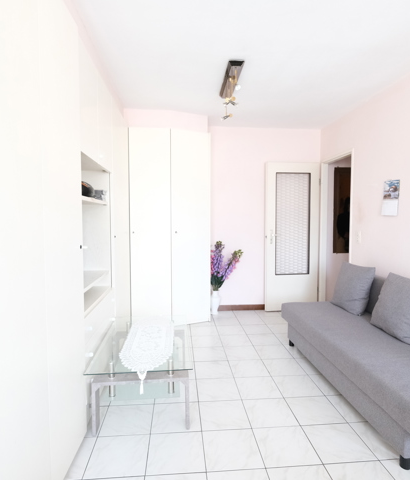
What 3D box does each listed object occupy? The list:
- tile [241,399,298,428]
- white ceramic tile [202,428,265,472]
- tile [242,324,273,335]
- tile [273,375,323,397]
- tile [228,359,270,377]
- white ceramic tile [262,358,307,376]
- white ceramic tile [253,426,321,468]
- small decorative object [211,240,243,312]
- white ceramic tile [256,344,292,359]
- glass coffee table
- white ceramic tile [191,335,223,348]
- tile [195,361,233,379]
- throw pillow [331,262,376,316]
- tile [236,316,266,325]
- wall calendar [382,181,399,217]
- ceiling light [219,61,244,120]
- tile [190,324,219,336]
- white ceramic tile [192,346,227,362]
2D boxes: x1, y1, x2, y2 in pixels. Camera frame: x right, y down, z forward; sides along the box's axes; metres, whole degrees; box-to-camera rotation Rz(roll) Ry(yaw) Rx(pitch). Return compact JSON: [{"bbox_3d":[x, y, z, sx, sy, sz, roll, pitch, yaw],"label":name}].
[{"bbox_3d":[0.427,1.144,1.988,0.300,0.010,0.300,0,4,-5],"label":"tile"},{"bbox_3d":[0.148,1.157,1.657,0.300,0.010,0.298,0,3,-5],"label":"white ceramic tile"},{"bbox_3d":[0.595,1.030,3.434,0.298,0.012,0.297,0,3,-5],"label":"tile"},{"bbox_3d":[0.706,1.123,2.307,0.300,0.010,0.300,0,4,-5],"label":"tile"},{"bbox_3d":[0.368,1.084,2.532,0.298,0.012,0.297,0,3,-5],"label":"tile"},{"bbox_3d":[0.681,1.104,2.600,0.300,0.010,0.300,0,4,-5],"label":"white ceramic tile"},{"bbox_3d":[0.450,1.156,1.682,0.300,0.010,0.298,0,3,-5],"label":"white ceramic tile"},{"bbox_3d":[0.296,0.514,4.025,0.470,0.990,0.300,0,3,-5],"label":"small decorative object"},{"bbox_3d":[0.656,1.084,2.888,0.300,0.010,0.298,0,3,-5],"label":"white ceramic tile"},{"bbox_3d":[-0.415,0.912,2.165,0.600,0.417,0.989,0,3,-5],"label":"glass coffee table"},{"bbox_3d":[0.021,1.051,3.093,0.298,0.012,0.297,0,3,-5],"label":"white ceramic tile"},{"bbox_3d":[0.073,1.106,2.548,0.300,0.010,0.300,0,4,-5],"label":"tile"},{"bbox_3d":[1.392,0.433,2.823,0.140,0.440,0.440,19,2,-6],"label":"throw pillow"},{"bbox_3d":[0.581,1.026,3.773,0.300,0.010,0.300,0,4,-5],"label":"tile"},{"bbox_3d":[1.718,-0.385,2.787,0.010,0.330,0.200,0,4,-5],"label":"wall calendar"},{"bbox_3d":[0.244,-1.347,2.793,0.140,0.225,0.720,0,3,-5],"label":"ceiling light"},{"bbox_3d":[-0.003,1.033,3.386,0.298,0.012,0.297,0,3,-5],"label":"tile"},{"bbox_3d":[0.048,1.087,2.842,0.300,0.010,0.300,0,4,-5],"label":"white ceramic tile"}]

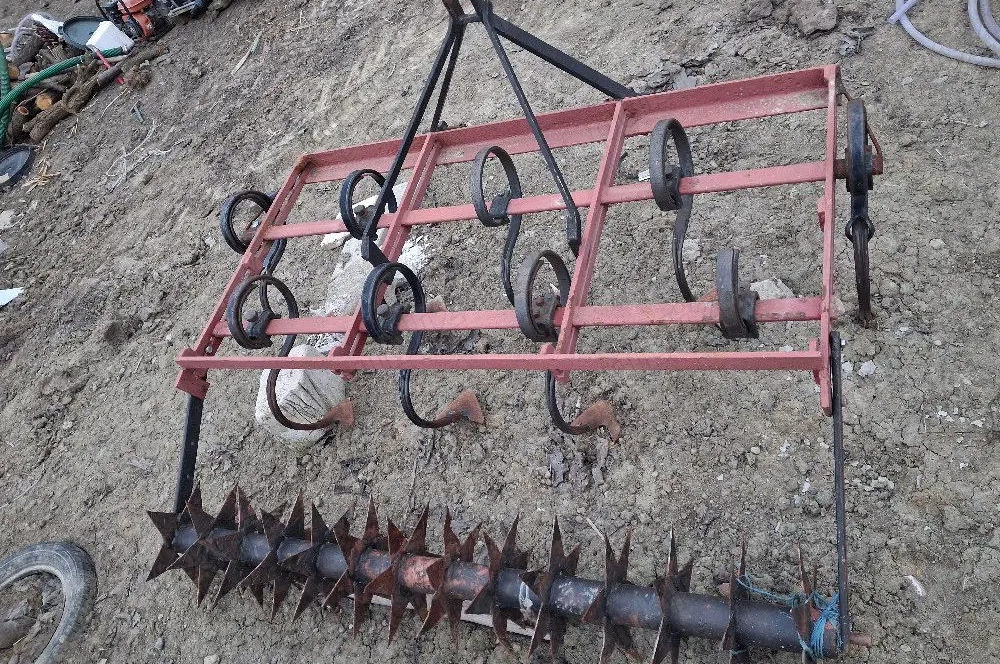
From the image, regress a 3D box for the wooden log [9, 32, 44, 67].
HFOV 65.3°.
[{"bbox_3d":[-3.699,-2.202,6.080,0.170,0.170,0.300,7,59,35],"label":"wooden log"}]

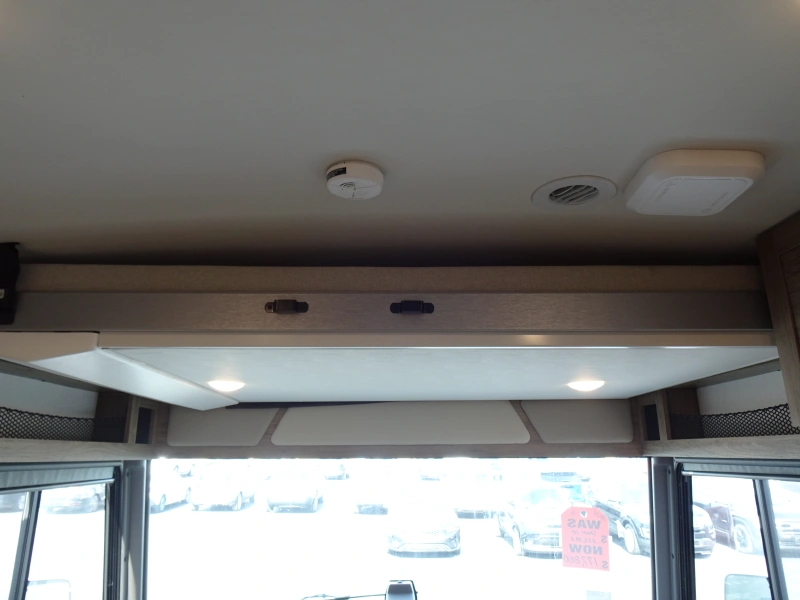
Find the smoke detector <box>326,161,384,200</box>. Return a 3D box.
[{"bbox_3d":[-0.083,-0.221,1.036,0.107,0.030,0.107,0,-16,0],"label":"smoke detector"}]

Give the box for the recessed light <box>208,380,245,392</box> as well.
[{"bbox_3d":[-0.574,0.287,1.837,0.112,0.022,0.112,0,-16,0],"label":"recessed light"}]

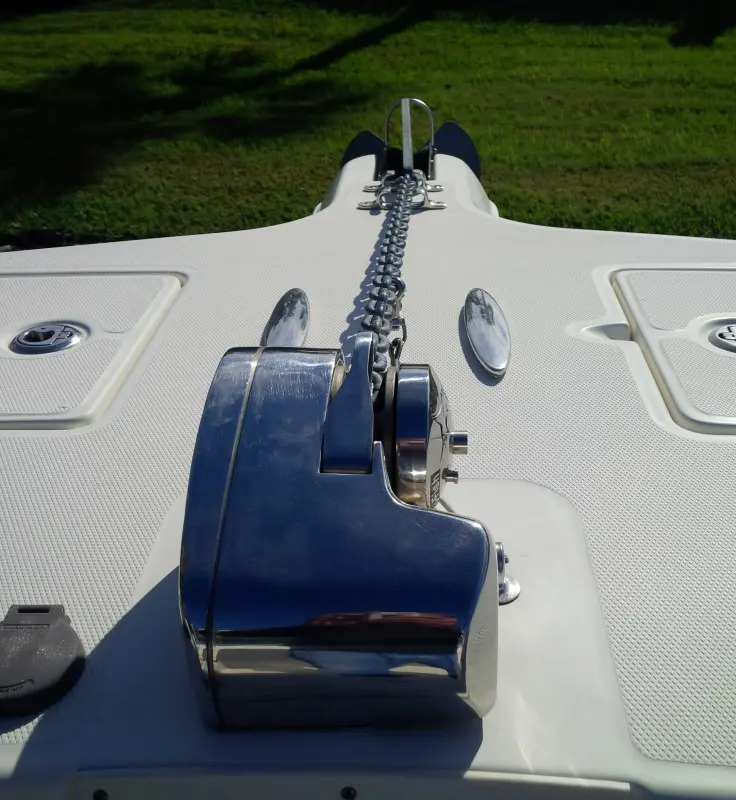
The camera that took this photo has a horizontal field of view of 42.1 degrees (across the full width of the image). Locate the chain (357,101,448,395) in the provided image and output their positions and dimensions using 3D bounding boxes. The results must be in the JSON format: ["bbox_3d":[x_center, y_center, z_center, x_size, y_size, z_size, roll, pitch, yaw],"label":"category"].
[{"bbox_3d":[0.036,-0.199,1.157,0.130,0.130,0.889,1,30,4],"label":"chain"}]

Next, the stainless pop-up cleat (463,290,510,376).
[{"bbox_3d":[0.132,-0.080,1.058,0.043,0.020,0.208,-1,30,0],"label":"stainless pop-up cleat"}]

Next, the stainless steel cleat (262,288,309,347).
[{"bbox_3d":[-0.090,-0.081,1.068,0.043,0.020,0.208,0,30,2],"label":"stainless steel cleat"}]

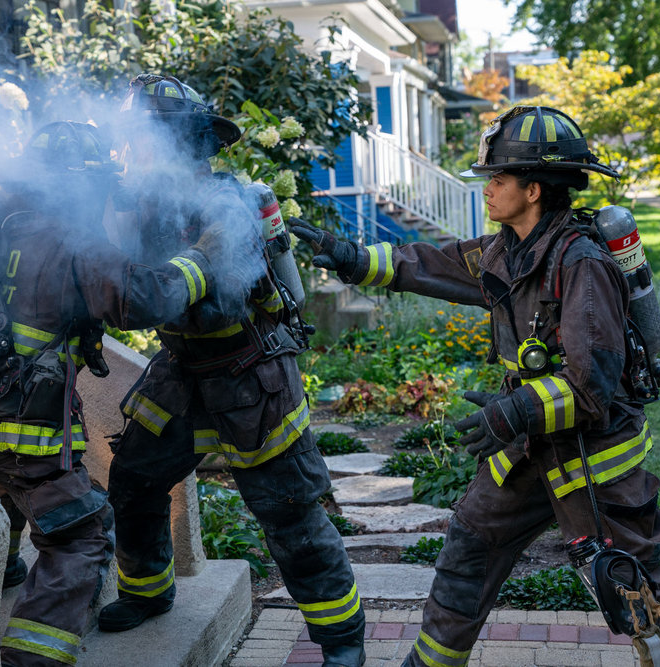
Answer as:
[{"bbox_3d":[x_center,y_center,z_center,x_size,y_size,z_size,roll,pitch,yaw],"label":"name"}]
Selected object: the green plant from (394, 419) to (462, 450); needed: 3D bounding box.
[{"bbox_3d":[0.531,0.514,8.358,0.390,0.140,0.350,0,7,4],"label":"green plant"}]

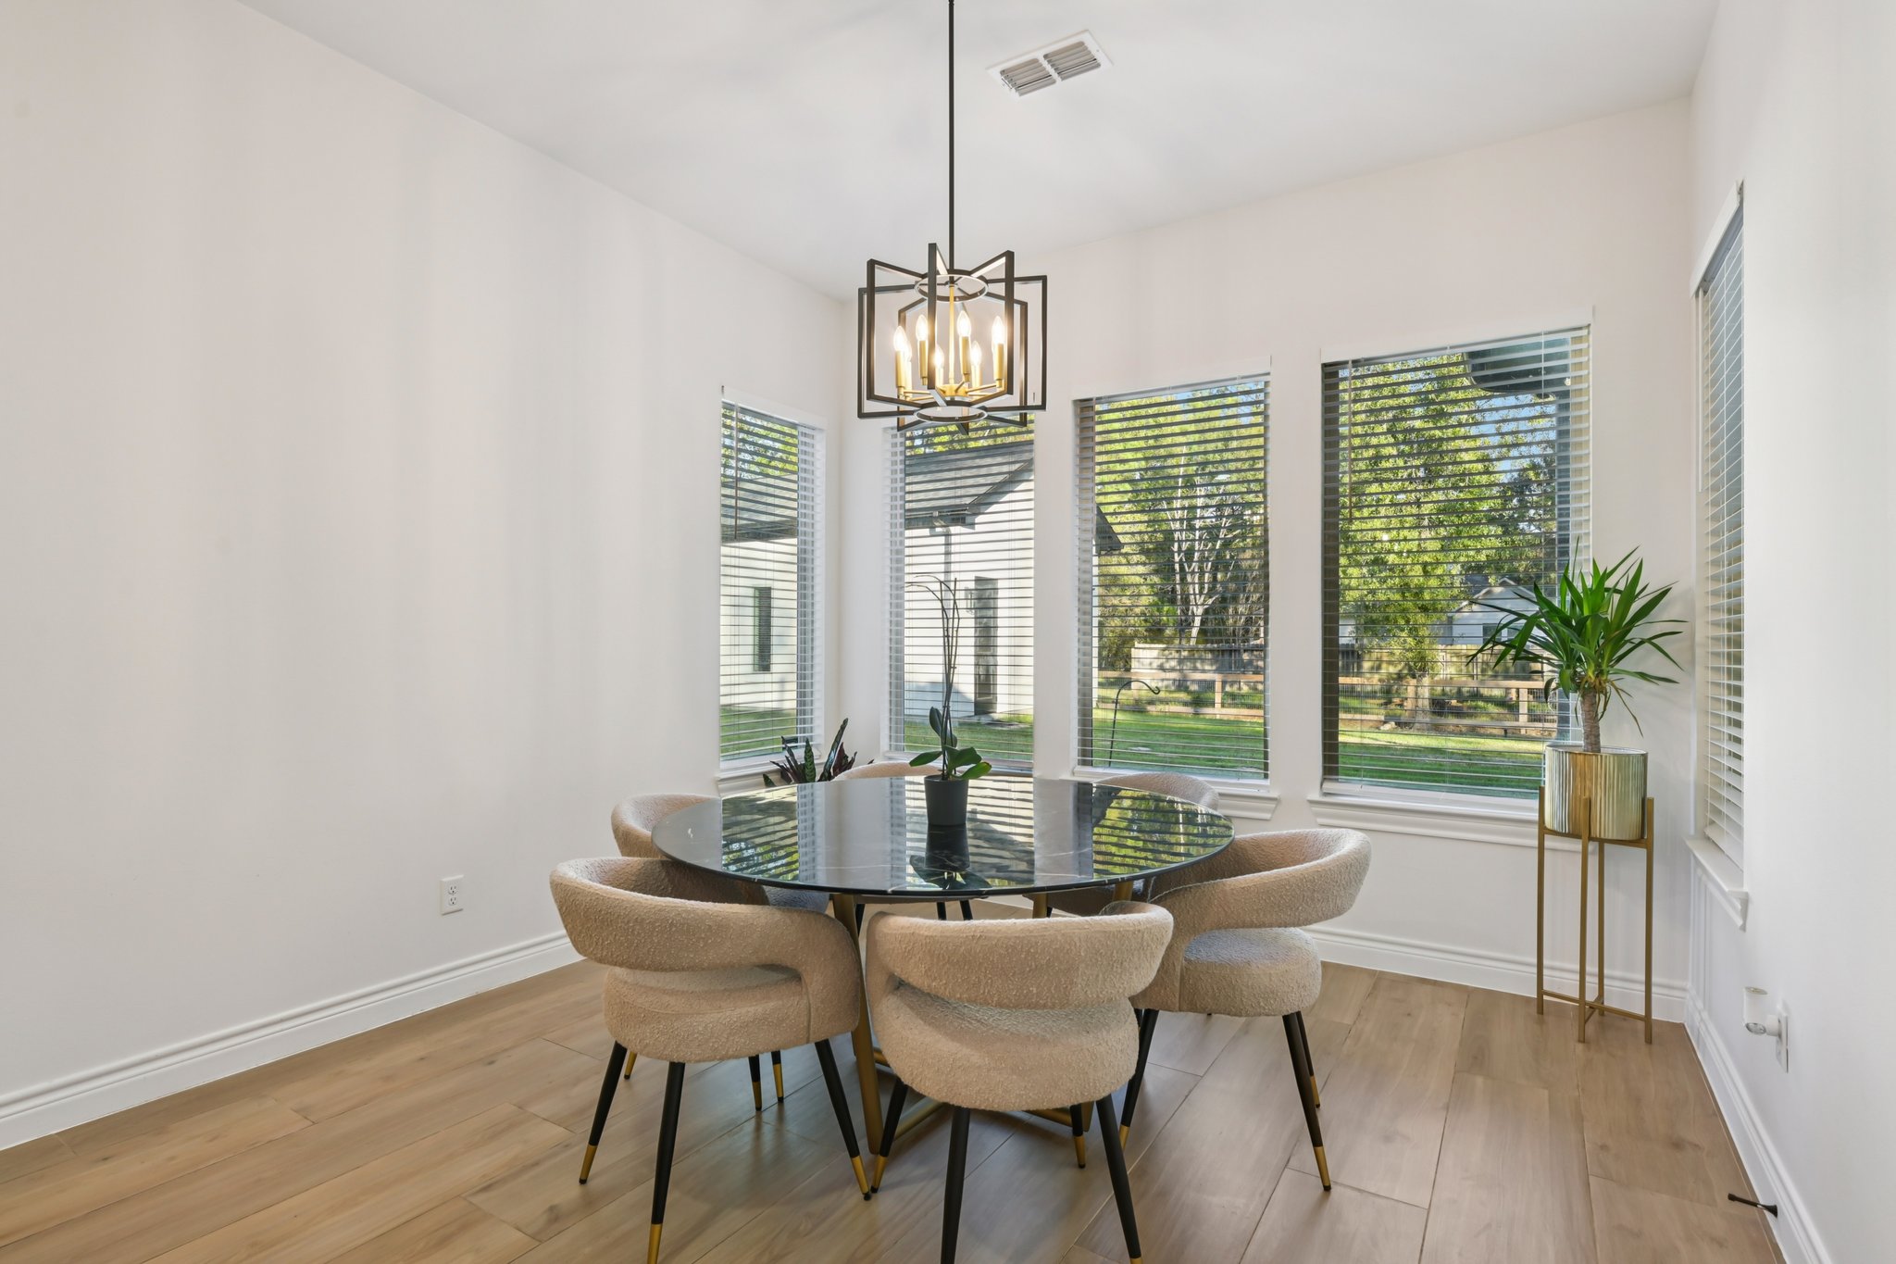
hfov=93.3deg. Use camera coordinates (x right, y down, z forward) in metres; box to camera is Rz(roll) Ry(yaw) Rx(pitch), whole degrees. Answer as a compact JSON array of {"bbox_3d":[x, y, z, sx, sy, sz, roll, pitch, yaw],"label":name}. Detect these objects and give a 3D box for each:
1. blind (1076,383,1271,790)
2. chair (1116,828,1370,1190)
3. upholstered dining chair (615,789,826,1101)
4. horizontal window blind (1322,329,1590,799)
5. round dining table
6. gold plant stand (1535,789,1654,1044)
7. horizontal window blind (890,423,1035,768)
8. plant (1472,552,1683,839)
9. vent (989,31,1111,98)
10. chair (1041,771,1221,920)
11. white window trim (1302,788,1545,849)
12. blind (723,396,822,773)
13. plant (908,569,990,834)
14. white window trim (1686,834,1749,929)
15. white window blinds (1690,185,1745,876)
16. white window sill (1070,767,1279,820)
[{"bbox_3d":[0.961,-0.221,3.892,0.860,1.705,0.060,0,-1,31],"label":"blind"},{"bbox_3d":[0.764,0.893,2.307,0.608,0.750,0.590,0,-1,22],"label":"chair"},{"bbox_3d":[-0.683,0.888,2.689,0.608,0.750,0.590,0,-1,8],"label":"upholstered dining chair"},{"bbox_3d":[1.865,-0.219,3.347,0.868,1.738,0.055,0,-1,33],"label":"horizontal window blind"},{"bbox_3d":[-0.008,0.886,2.467,1.510,0.756,1.510,0,-1,33],"label":"round dining table"},{"bbox_3d":[2.088,0.902,2.899,0.232,0.762,0.232,0,-1,3],"label":"gold plant stand"},{"bbox_3d":[0.058,-0.218,4.442,0.860,1.710,0.060,0,-1,31],"label":"horizontal window blind"},{"bbox_3d":[2.050,0.208,2.904,0.570,0.910,0.500,0,-1,36],"label":"plant"},{"bbox_3d":[0.321,-1.772,2.819,0.346,0.018,0.195,0,-1,33],"label":"vent"},{"bbox_3d":[0.609,0.900,3.016,0.608,0.750,0.590,1,-1,-40],"label":"chair"},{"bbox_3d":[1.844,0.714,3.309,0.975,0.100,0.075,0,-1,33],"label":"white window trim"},{"bbox_3d":[-0.864,-0.227,4.379,0.060,1.705,0.700,0,-1,33],"label":"blind"},{"bbox_3d":[0.010,0.180,2.371,0.225,0.655,0.200,0,-1,0],"label":"plant"},{"bbox_3d":[2.132,0.690,2.476,0.080,0.115,0.800,0,-1,33],"label":"white window trim"},{"bbox_3d":[2.178,-0.236,2.504,0.075,1.755,0.730,0,0,33],"label":"white window blinds"},{"bbox_3d":[0.938,0.703,3.856,0.953,0.114,0.080,0,-1,31],"label":"white window sill"}]

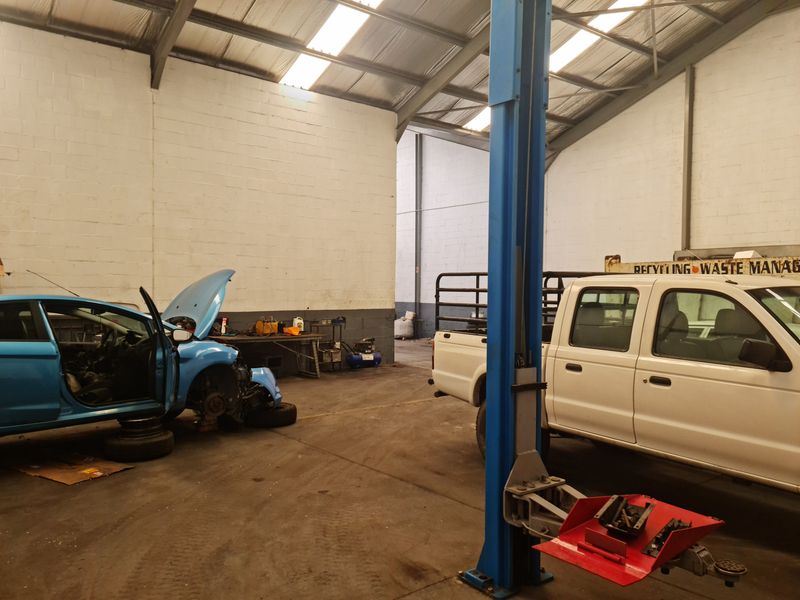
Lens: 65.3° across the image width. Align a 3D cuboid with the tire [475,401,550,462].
[{"bbox_3d":[1.005,1.217,5.606,0.235,0.735,0.735,0,2,-34],"label":"tire"}]

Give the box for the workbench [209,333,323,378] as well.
[{"bbox_3d":[-2.521,1.023,10.830,2.300,0.760,0.800,-1,2,-40],"label":"workbench"}]

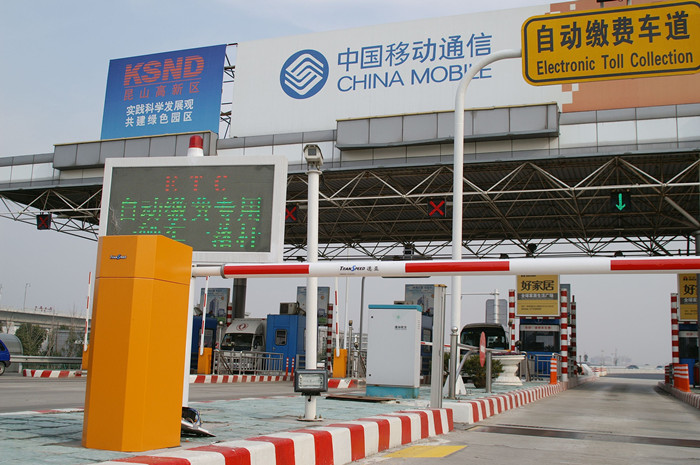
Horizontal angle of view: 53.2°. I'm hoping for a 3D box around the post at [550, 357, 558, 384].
[{"bbox_3d":[6.077,4.134,20.818,0.190,0.766,0.190,-1,-11,21],"label":"post"}]

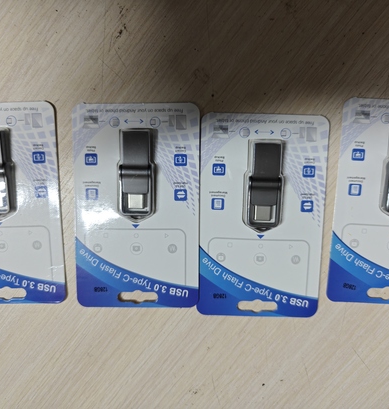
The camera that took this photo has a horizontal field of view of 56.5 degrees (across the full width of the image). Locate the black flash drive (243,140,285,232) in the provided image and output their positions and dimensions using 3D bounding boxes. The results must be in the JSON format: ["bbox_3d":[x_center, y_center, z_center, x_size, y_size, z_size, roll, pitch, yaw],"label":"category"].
[{"bbox_3d":[0.038,-0.009,0.192,0.017,0.007,0.047,1,96,1],"label":"black flash drive"}]

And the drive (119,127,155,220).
[{"bbox_3d":[-0.031,-0.015,0.192,0.017,0.007,0.047,1,96,1],"label":"drive"}]

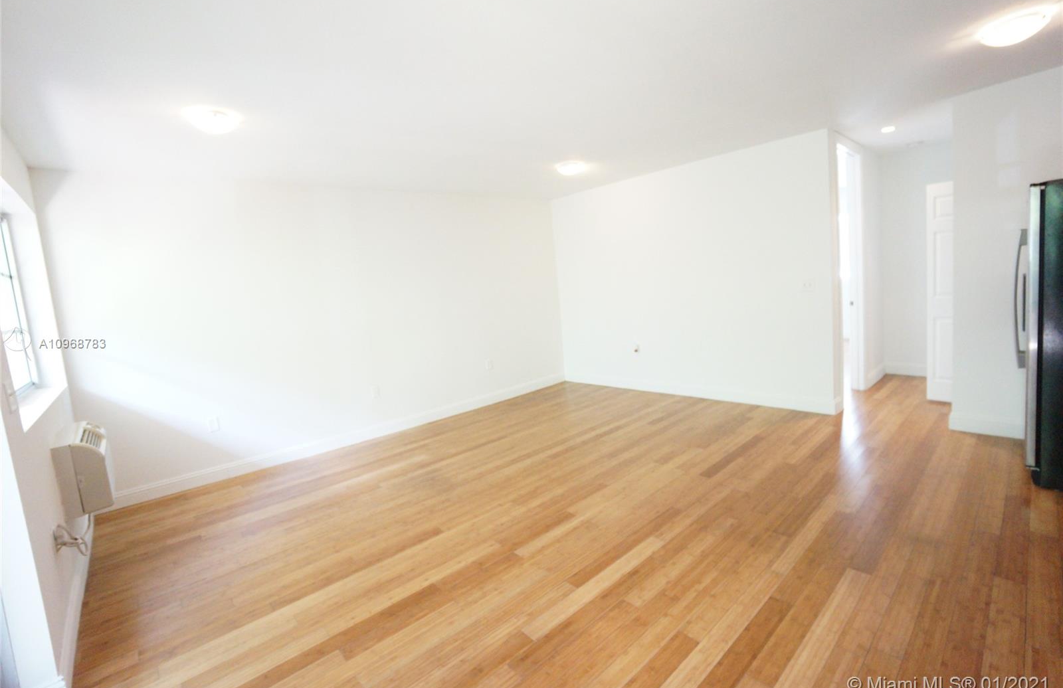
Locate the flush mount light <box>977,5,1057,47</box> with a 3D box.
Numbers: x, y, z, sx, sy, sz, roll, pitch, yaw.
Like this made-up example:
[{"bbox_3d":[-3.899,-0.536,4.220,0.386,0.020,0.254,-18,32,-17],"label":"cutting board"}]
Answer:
[{"bbox_3d":[2.457,-1.583,2.252,0.285,0.090,0.285,-10,8,-41],"label":"flush mount light"}]

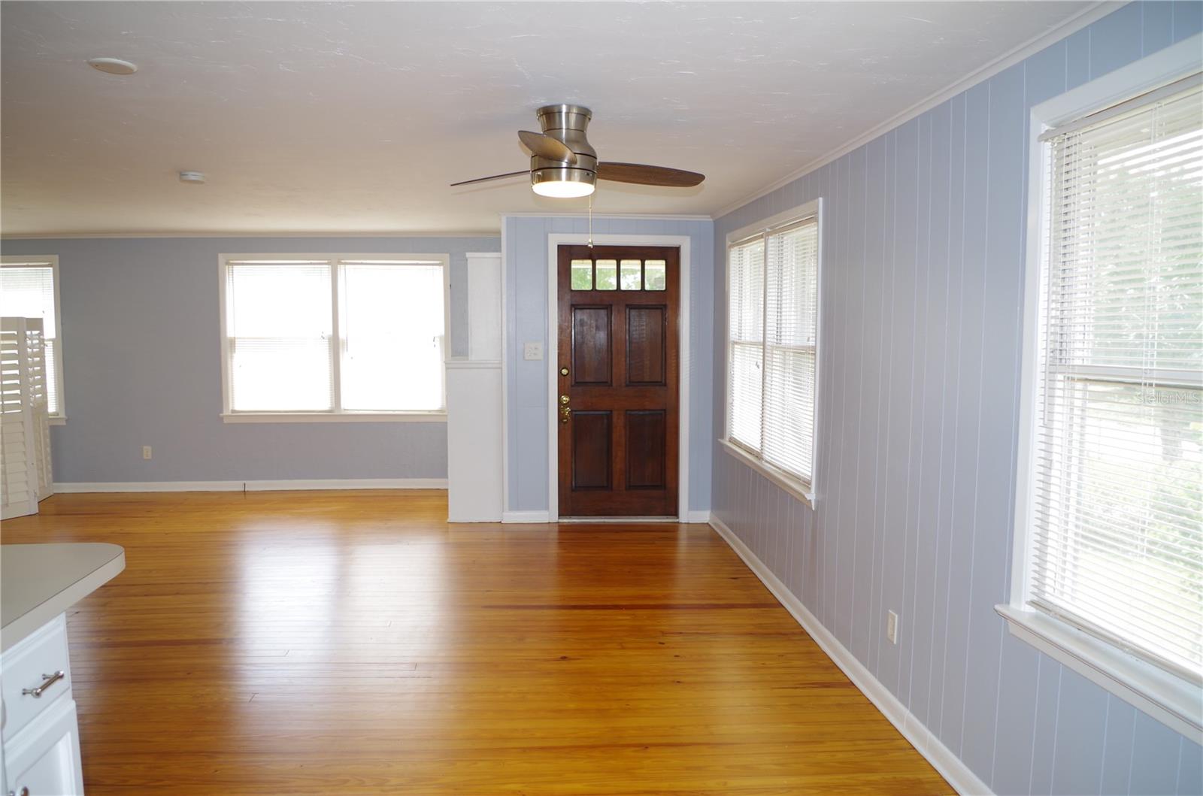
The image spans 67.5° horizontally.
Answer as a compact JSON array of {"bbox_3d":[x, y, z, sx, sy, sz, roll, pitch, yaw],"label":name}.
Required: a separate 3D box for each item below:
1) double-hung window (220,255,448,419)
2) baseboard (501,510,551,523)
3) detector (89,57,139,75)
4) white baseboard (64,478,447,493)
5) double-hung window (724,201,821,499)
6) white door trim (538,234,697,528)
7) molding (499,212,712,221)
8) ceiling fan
[{"bbox_3d":[-2.376,-0.547,8.021,1.980,1.460,0.100,0,5,-5],"label":"double-hung window"},{"bbox_3d":[-0.562,0.899,6.727,0.345,0.087,0.020,0,5,-5],"label":"baseboard"},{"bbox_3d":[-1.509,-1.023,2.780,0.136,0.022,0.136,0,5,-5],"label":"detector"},{"bbox_3d":[-3.099,0.800,8.064,3.470,0.090,0.020,0,5,-5],"label":"white baseboard"},{"bbox_3d":[0.966,-0.303,5.316,0.050,1.350,1.920,0,5,-5],"label":"double-hung window"},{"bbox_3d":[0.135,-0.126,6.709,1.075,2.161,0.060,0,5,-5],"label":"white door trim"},{"bbox_3d":[0.036,-1.329,6.578,1.590,0.045,0.040,0,5,-5],"label":"molding"},{"bbox_3d":[-0.079,-0.904,3.276,1.040,0.320,1.065,0,5,-5],"label":"ceiling fan"}]

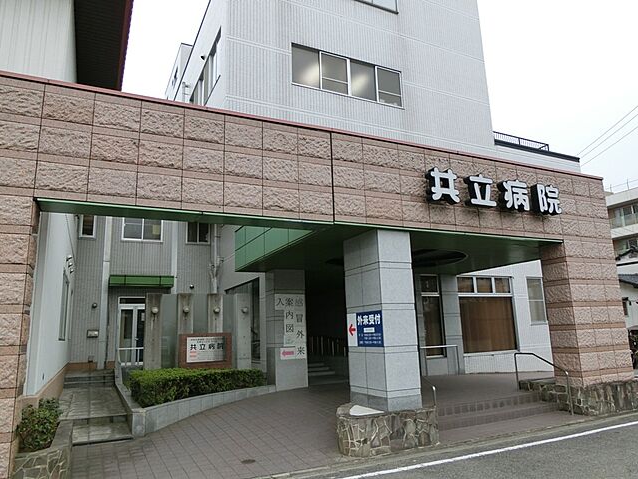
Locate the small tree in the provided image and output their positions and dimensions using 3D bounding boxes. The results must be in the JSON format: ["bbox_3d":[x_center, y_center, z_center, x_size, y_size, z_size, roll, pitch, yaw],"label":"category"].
[{"bbox_3d":[-3.792,2.475,6.246,0.475,0.562,0.872,4,-13,-25],"label":"small tree"}]

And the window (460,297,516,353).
[{"bbox_3d":[5.664,2.816,15.390,2.374,1.826,0.120,4,-13,-25],"label":"window"}]

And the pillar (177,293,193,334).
[{"bbox_3d":[-3.838,2.762,13.093,0.358,2.403,0.388,4,-13,-25],"label":"pillar"}]

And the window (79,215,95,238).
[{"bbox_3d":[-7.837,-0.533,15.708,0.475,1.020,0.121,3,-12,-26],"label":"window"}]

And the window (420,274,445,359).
[{"bbox_3d":[3.541,2.369,14.376,0.746,2.514,0.120,4,-13,-25],"label":"window"}]

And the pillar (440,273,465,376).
[{"bbox_3d":[3.753,2.451,13.524,0.606,2.823,0.454,3,-12,-26],"label":"pillar"}]

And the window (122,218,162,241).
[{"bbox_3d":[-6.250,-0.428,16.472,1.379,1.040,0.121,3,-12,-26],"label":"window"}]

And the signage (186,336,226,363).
[{"bbox_3d":[-2.619,2.570,10.778,0.904,0.576,0.061,3,-12,-26],"label":"signage"}]

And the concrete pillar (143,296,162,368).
[{"bbox_3d":[-4.594,2.718,12.746,0.358,2.393,0.388,4,-13,-25],"label":"concrete pillar"}]

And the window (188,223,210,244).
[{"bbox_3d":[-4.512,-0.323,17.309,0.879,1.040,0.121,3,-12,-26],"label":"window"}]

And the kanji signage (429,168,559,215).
[{"bbox_3d":[3.083,-0.808,8.008,2.990,0.520,0.162,3,-12,-26],"label":"kanji signage"}]

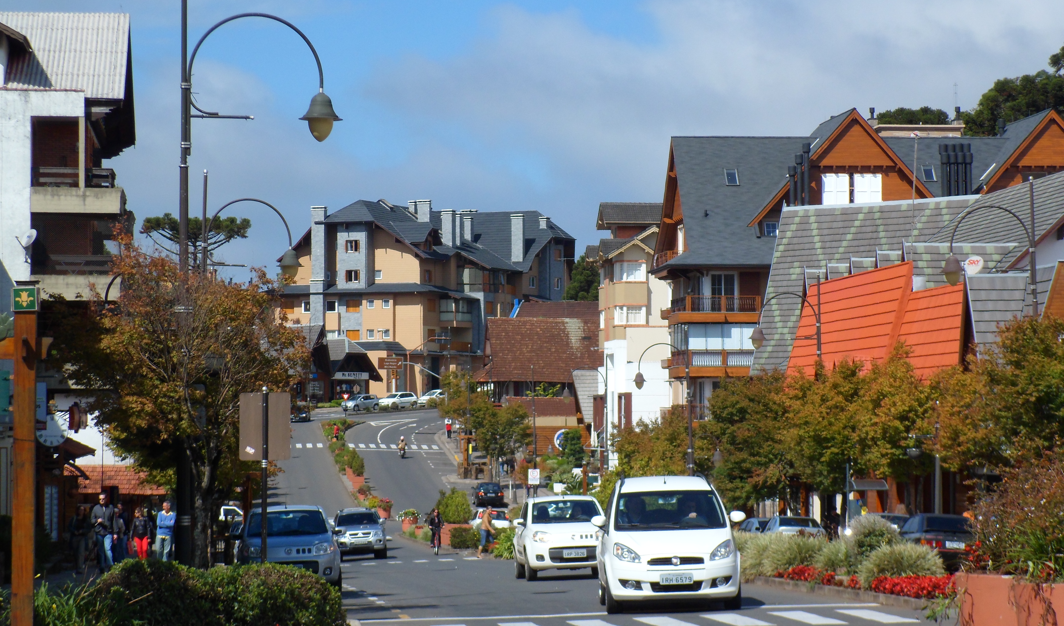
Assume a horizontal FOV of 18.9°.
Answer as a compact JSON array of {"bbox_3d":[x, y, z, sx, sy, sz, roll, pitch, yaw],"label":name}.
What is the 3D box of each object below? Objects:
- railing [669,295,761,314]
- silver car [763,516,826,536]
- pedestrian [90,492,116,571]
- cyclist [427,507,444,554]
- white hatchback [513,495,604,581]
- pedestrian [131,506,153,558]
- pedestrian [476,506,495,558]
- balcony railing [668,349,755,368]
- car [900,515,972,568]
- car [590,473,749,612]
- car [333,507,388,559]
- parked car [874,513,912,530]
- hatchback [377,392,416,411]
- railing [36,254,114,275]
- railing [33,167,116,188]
[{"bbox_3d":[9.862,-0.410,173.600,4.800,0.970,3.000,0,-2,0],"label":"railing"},{"bbox_3d":[7.980,6.860,97.000,1.670,1.430,4.100,0,-2,-2],"label":"silver car"},{"bbox_3d":[-9.200,4.720,68.600,0.560,1.800,0.500,0,-3,-3],"label":"pedestrian"},{"bbox_3d":[-3.230,7.330,107.300,0.530,1.600,1.720,0,-3,-5],"label":"cyclist"},{"bbox_3d":[0.604,3.960,56.300,1.680,1.490,3.770,0,-3,-5],"label":"white hatchback"},{"bbox_3d":[-10.001,5.789,82.000,0.550,1.610,0.360,0,-2,-2],"label":"pedestrian"},{"bbox_3d":[-1.500,7.058,103.000,0.600,1.680,0.500,0,-2,0],"label":"pedestrian"},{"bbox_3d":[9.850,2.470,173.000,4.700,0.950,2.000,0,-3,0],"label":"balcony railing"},{"bbox_3d":[8.930,5.070,70.000,1.670,1.360,4.260,0,-3,-2],"label":"car"},{"bbox_3d":[1.700,2.940,40.650,1.720,1.690,3.930,0,-3,-1],"label":"car"},{"bbox_3d":[-5.810,7.350,106.500,1.800,1.770,4.600,-3,-3,-6],"label":"car"},{"bbox_3d":[8.630,5.730,80.000,1.680,1.470,4.000,0,-2,-2],"label":"parked car"},{"bbox_3d":[-12.057,7.923,288.000,1.680,1.480,3.950,-2,-3,44],"label":"hatchback"},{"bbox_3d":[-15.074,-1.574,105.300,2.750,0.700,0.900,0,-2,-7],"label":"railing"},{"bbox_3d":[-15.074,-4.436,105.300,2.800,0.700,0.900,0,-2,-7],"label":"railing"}]

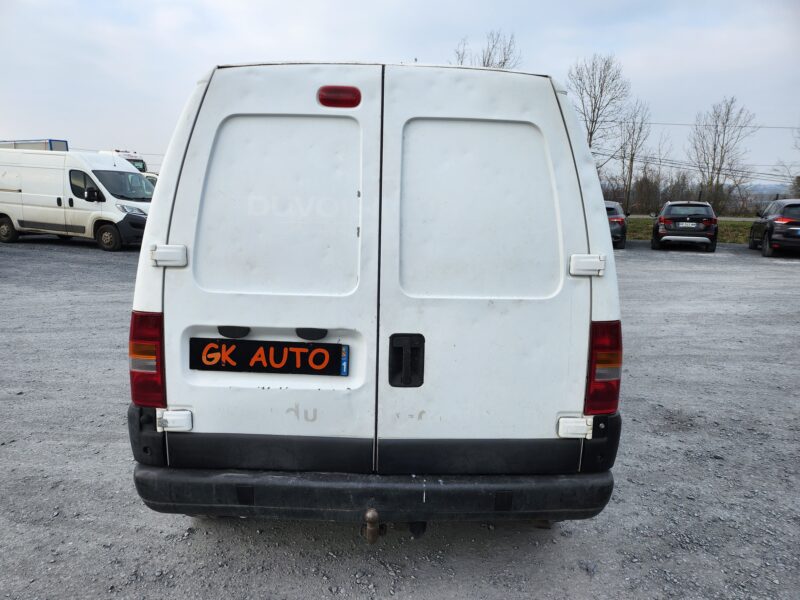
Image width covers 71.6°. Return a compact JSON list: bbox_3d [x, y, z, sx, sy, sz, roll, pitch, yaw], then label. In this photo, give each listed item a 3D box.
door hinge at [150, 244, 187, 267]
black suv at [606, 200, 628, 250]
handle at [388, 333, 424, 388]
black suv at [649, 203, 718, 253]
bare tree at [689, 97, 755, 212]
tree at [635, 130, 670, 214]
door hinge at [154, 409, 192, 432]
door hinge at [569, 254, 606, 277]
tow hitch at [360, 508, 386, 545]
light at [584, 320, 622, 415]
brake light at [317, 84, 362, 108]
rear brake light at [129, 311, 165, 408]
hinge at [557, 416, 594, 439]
[{"bbox_3d":[-0.764,-0.146,1.835,0.118,0.070,0.032,1,6,-1],"label":"door hinge"},{"bbox_3d":[7.253,-2.831,20.012,1.820,1.520,4.400,6,11,22],"label":"black suv"},{"bbox_3d":[0.023,0.207,1.901,0.120,0.182,0.040,1,9,-1],"label":"handle"},{"bbox_3d":[10.022,-2.716,19.653,1.800,1.540,4.450,6,11,22],"label":"black suv"},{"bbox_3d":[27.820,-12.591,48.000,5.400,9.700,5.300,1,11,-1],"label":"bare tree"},{"bbox_3d":[21.936,-11.033,48.000,2.650,6.800,2.600,1,11,-1],"label":"tree"},{"bbox_3d":[-0.764,0.408,1.875,0.120,0.073,0.032,1,9,-1],"label":"door hinge"},{"bbox_3d":[0.633,-0.117,1.873,0.122,0.071,0.038,1,8,-1],"label":"door hinge"},{"bbox_3d":[-0.089,0.756,1.860,0.082,0.125,0.130,1,11,-1],"label":"tow hitch"},{"bbox_3d":[0.726,0.239,1.980,0.155,0.330,0.150,1,8,-1],"label":"light"},{"bbox_3d":[-0.201,-0.669,1.824,0.145,0.073,0.035,1,4,-1],"label":"brake light"},{"bbox_3d":[-0.894,0.211,1.966,0.125,0.330,0.090,1,9,-1],"label":"rear brake light"},{"bbox_3d":[0.602,0.438,1.900,0.118,0.070,0.032,1,9,-1],"label":"hinge"}]

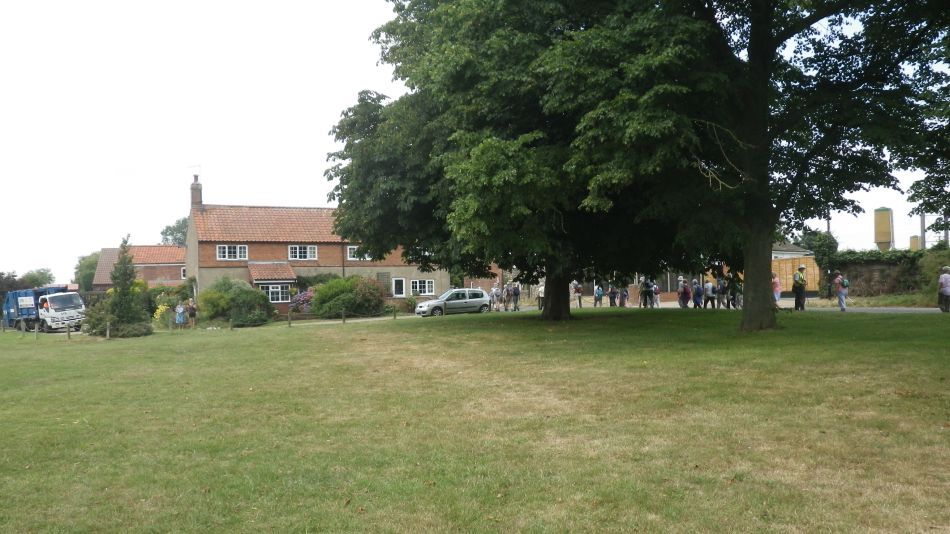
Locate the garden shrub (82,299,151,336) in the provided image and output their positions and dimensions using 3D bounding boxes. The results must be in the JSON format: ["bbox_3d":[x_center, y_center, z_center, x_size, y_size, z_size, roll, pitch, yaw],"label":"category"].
[{"bbox_3d":[-15.065,2.145,29.800,2.750,1.458,2.500,-1,-1,-27],"label":"garden shrub"}]

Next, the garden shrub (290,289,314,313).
[{"bbox_3d":[-9.485,1.922,39.000,1.400,1.466,1.300,-1,-1,-14],"label":"garden shrub"}]

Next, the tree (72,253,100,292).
[{"bbox_3d":[-38.166,1.340,70.000,4.200,5.559,4.000,-1,-1,-29],"label":"tree"}]

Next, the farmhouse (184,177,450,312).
[{"bbox_3d":[-9.493,-1.178,44.721,15.460,8.471,6.700,-1,-1,-27],"label":"farmhouse"}]

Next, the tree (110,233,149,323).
[{"bbox_3d":[-15.188,0.659,31.000,1.600,4.176,1.600,-1,-1,-26],"label":"tree"}]

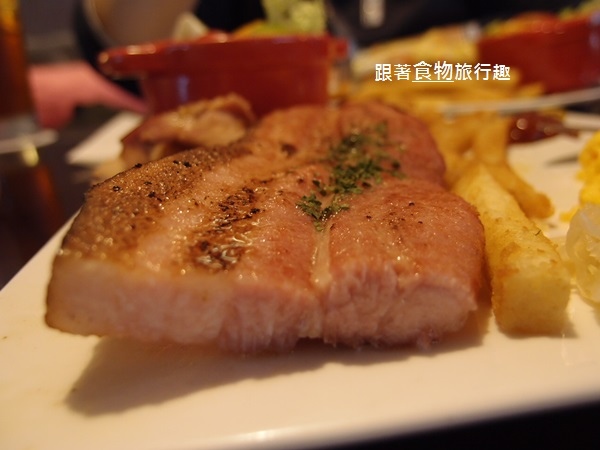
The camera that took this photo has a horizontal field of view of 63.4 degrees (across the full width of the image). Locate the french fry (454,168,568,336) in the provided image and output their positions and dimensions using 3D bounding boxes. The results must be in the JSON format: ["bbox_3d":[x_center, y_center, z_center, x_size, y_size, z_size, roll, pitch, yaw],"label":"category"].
[{"bbox_3d":[0.061,0.002,0.155,0.016,0.016,0.085,1,24,8],"label":"french fry"}]

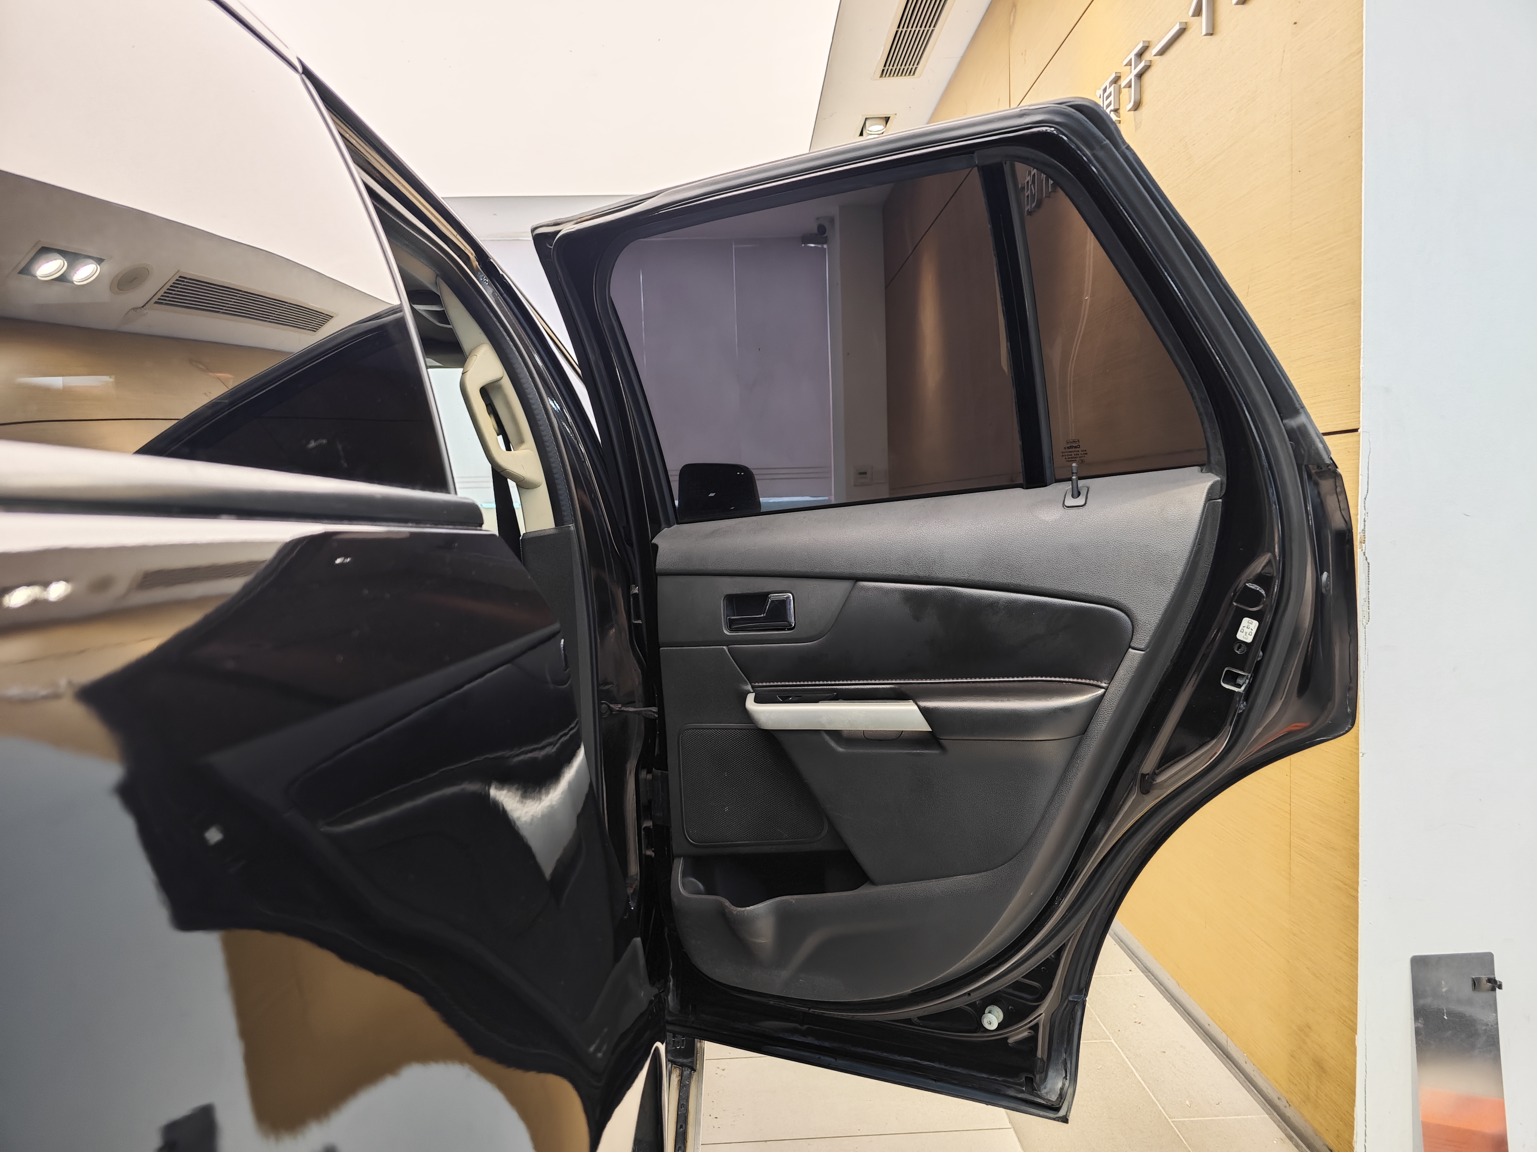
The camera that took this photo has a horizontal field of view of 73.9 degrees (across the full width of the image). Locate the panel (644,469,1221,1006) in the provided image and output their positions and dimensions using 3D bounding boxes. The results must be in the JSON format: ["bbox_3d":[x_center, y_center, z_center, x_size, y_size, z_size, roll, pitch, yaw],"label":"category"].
[{"bbox_3d":[0.158,0.228,1.291,0.739,0.693,0.130,0,4,27],"label":"panel"}]

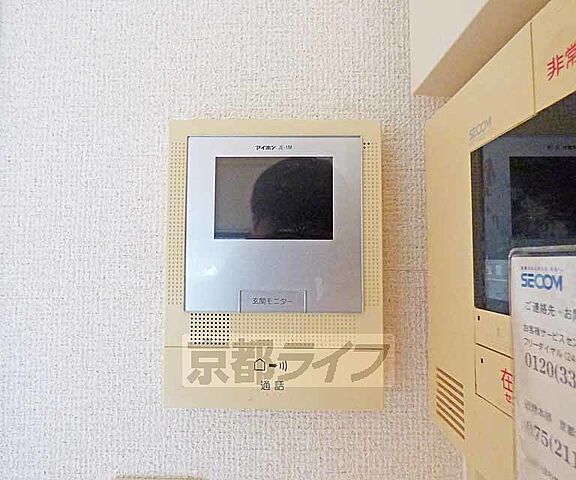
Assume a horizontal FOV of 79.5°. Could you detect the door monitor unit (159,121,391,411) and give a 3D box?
[{"bbox_3d":[-0.009,0.015,0.239,0.140,0.186,0.030,0,-3,0],"label":"door monitor unit"}]

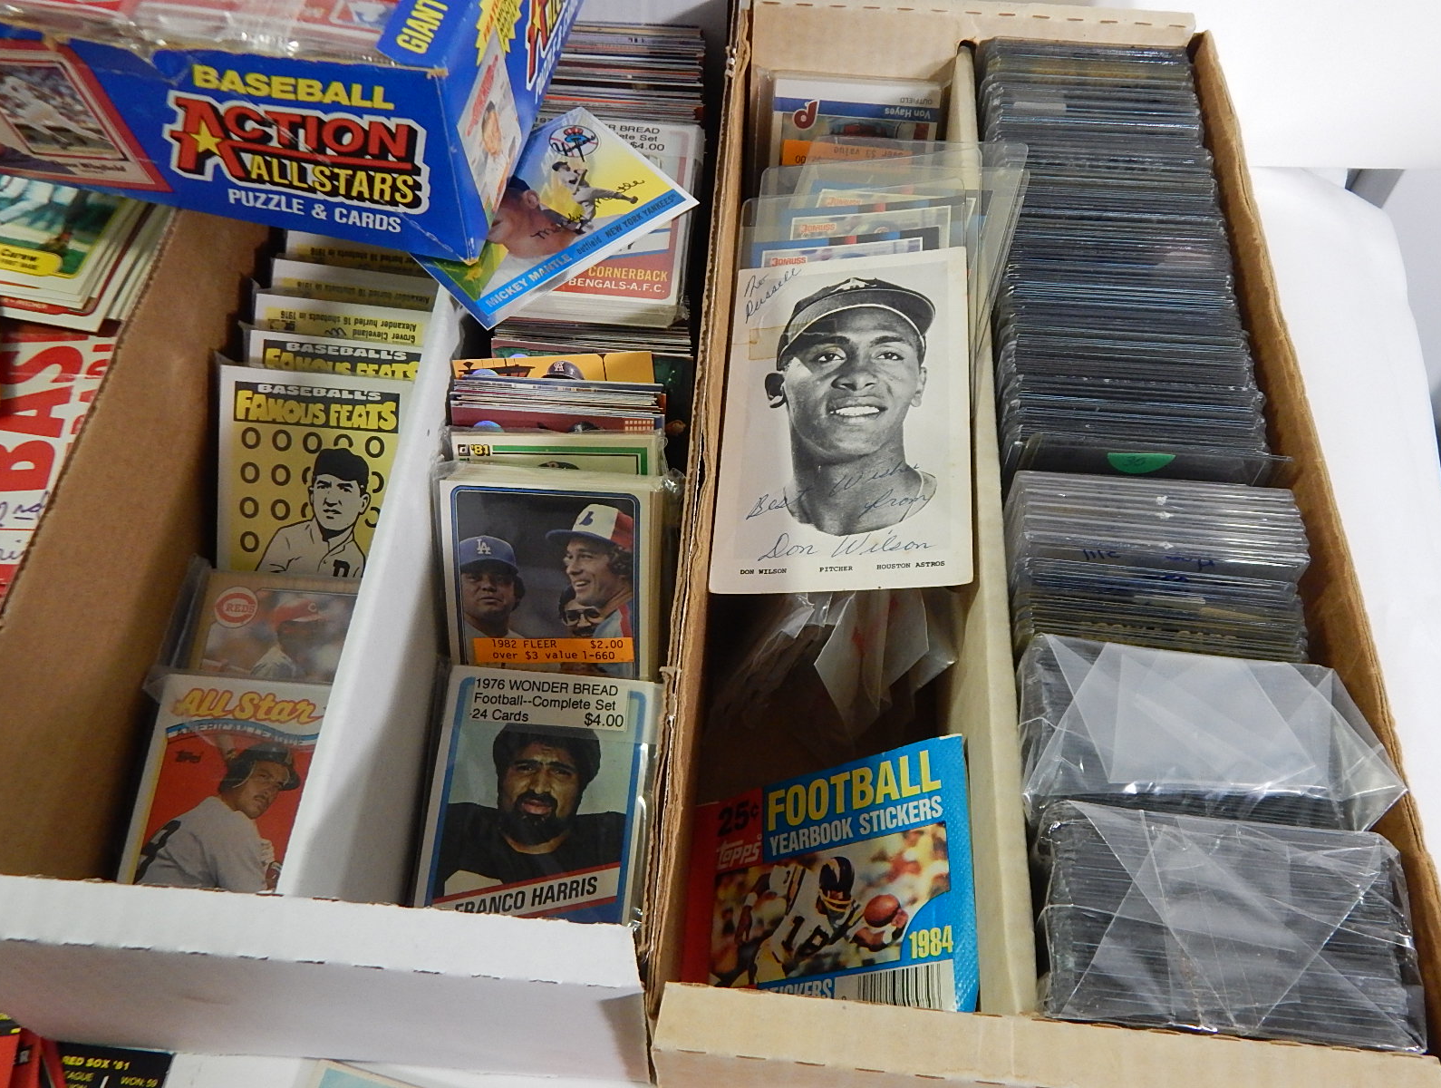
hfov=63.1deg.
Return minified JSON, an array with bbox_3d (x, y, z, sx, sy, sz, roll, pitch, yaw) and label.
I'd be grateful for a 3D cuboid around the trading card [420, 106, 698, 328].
[{"bbox_3d":[-0.061,-0.112,0.394,0.089,0.001,0.064,-37,68,-23],"label":"trading card"}]

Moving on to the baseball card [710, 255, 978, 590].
[{"bbox_3d":[0.039,-0.042,0.372,0.078,0.001,0.126,-3,61,14],"label":"baseball card"}]

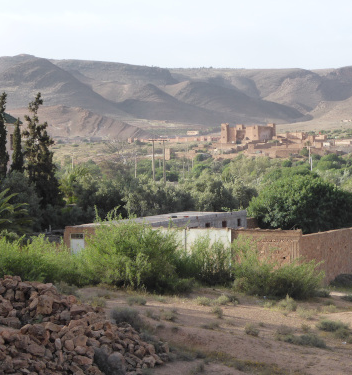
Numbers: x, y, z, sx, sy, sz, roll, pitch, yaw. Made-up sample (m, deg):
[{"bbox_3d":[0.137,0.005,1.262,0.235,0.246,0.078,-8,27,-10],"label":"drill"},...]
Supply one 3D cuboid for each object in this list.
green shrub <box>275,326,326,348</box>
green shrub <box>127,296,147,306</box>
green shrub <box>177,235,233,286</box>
[{"bbox_3d":[4.673,5.630,40.116,1.952,0.751,1.269,0,3,0],"label":"green shrub"},{"bbox_3d":[-1.681,4.853,45.500,0.850,0.340,0.720,0,2,0],"label":"green shrub"},{"bbox_3d":[1.440,3.688,54.000,2.830,2.360,2.260,0,2,0],"label":"green shrub"}]

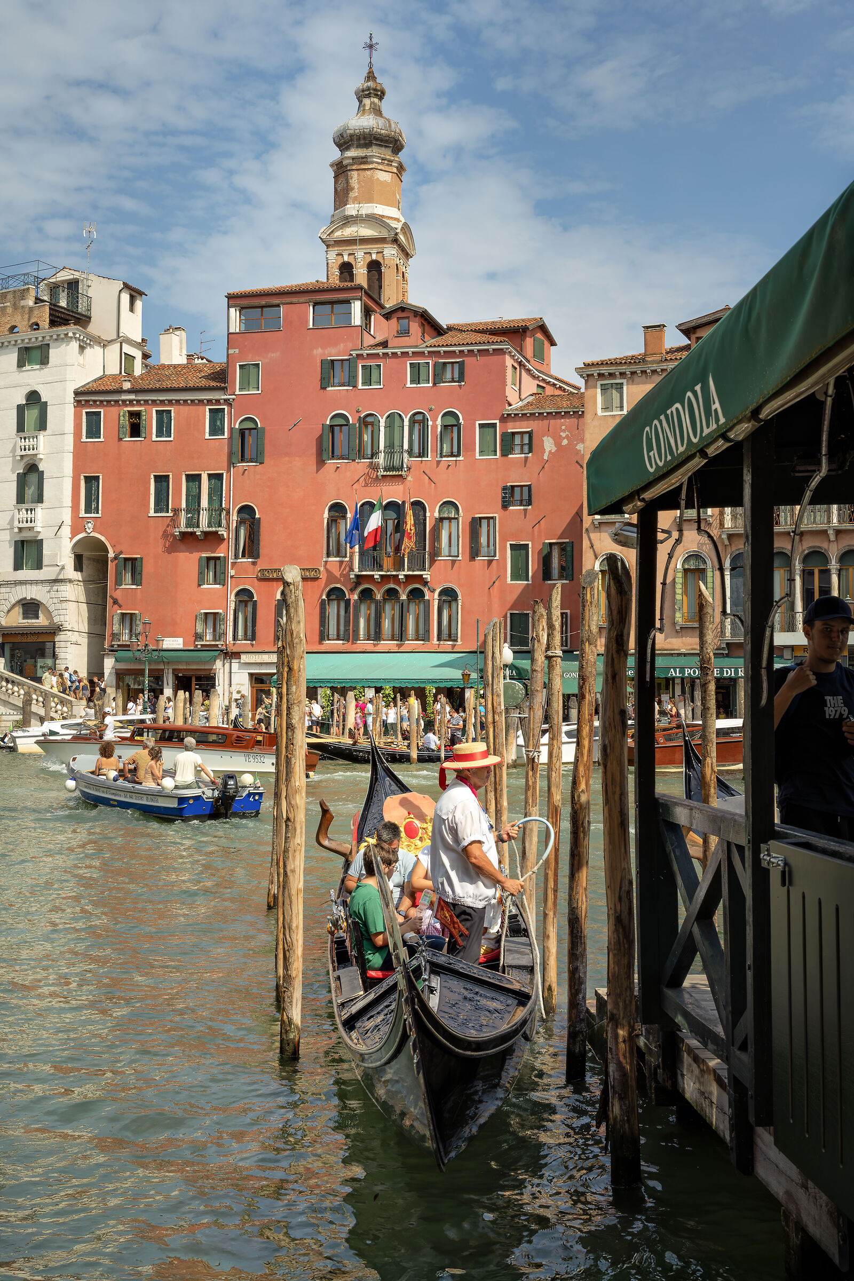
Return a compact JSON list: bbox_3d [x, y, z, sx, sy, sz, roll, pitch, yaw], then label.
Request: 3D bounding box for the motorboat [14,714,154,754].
[{"bbox_3d":[-13.756,4.026,61.565,7.000,1.700,2.200,1,-3,-22],"label":"motorboat"}]

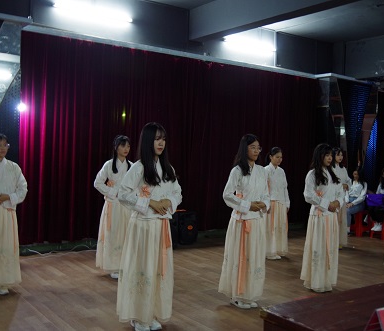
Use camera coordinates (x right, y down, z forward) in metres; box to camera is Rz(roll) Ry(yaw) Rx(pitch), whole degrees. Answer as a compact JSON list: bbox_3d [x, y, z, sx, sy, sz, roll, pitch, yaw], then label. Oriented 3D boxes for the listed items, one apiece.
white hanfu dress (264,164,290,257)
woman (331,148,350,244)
[{"bbox_3d":[1.207,0.625,7.169,0.480,1.306,0.400,1,1,-31],"label":"white hanfu dress"},{"bbox_3d":[2.414,0.536,8.136,0.460,1.610,0.390,1,0,-34],"label":"woman"}]

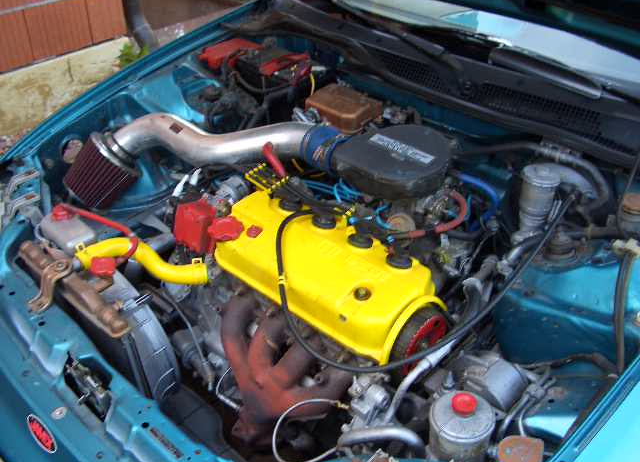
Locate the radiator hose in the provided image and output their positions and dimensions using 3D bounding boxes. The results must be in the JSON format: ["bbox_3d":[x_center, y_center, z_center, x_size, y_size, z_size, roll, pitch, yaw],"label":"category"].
[{"bbox_3d":[-0.330,0.056,1.195,0.250,0.075,0.070,1,32,-2],"label":"radiator hose"}]

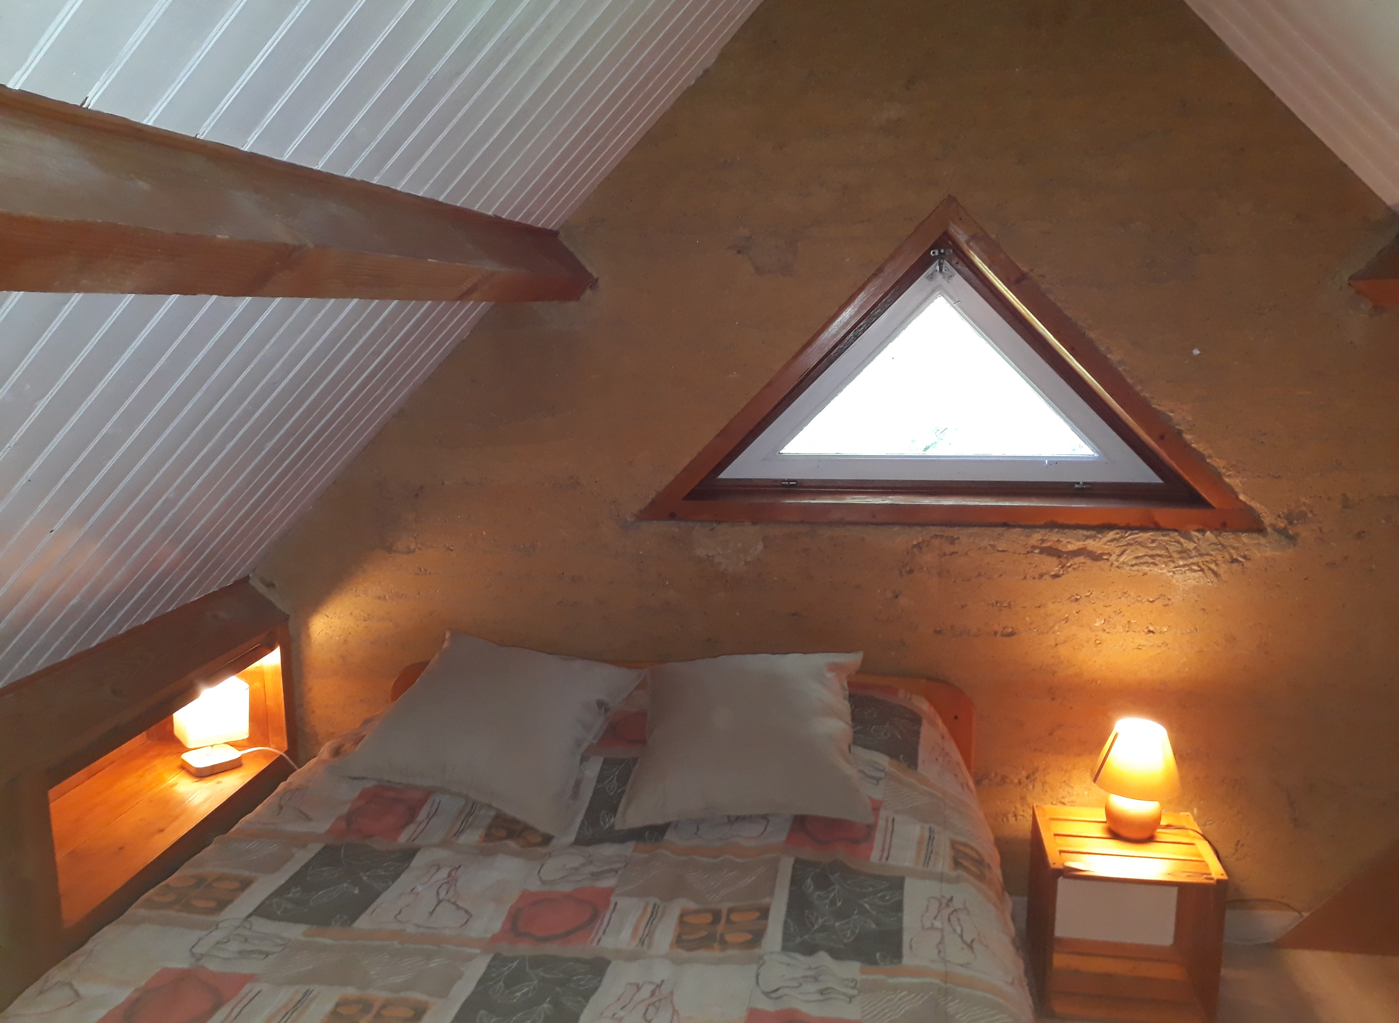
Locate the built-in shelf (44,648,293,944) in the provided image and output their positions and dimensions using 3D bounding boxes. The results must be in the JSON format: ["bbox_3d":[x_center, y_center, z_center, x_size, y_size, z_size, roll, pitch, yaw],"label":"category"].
[{"bbox_3d":[-1.371,0.596,2.549,0.384,0.315,0.916,1,11,7],"label":"built-in shelf"}]

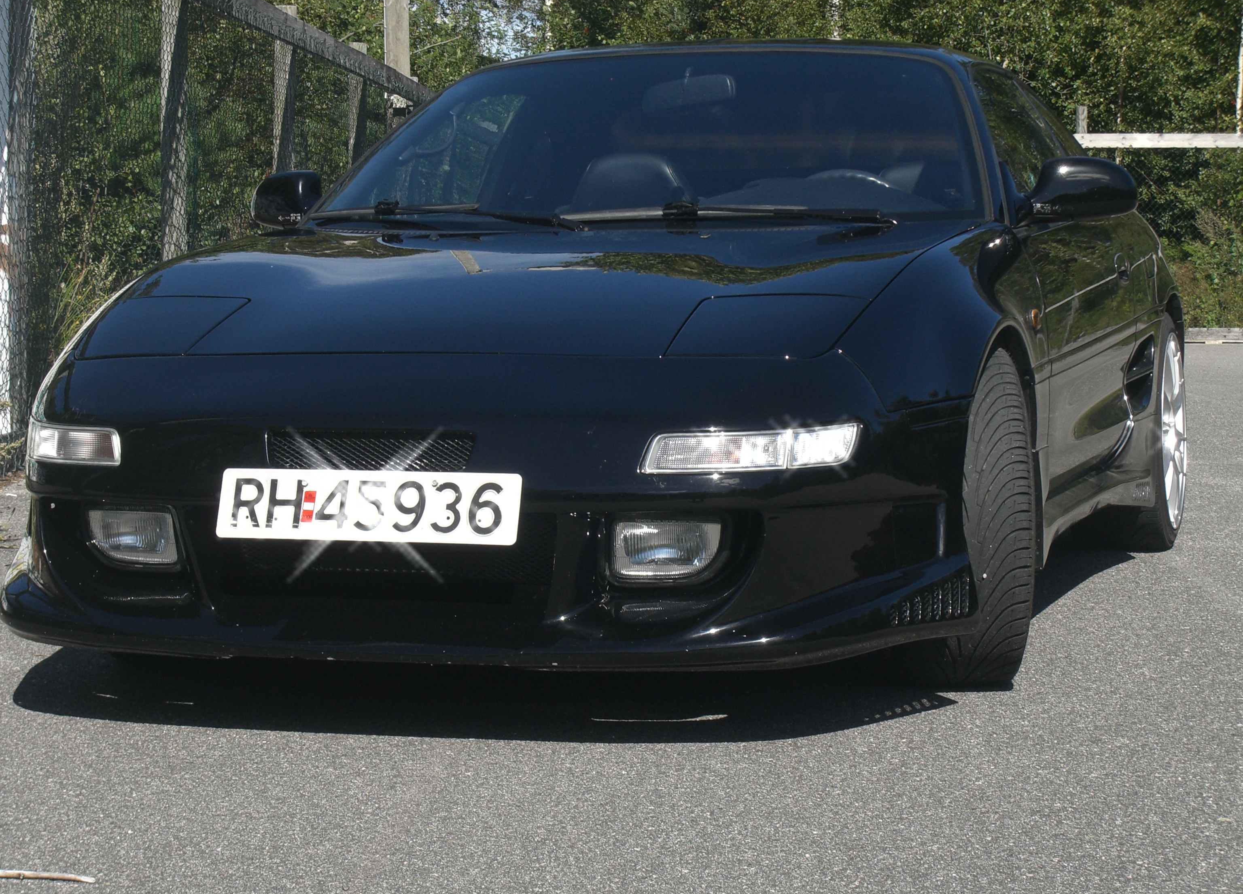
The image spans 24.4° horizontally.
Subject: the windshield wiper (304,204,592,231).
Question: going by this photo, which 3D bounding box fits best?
[{"bbox_3d":[-0.353,-0.458,5.729,0.693,0.059,0.084,2,5,36],"label":"windshield wiper"}]

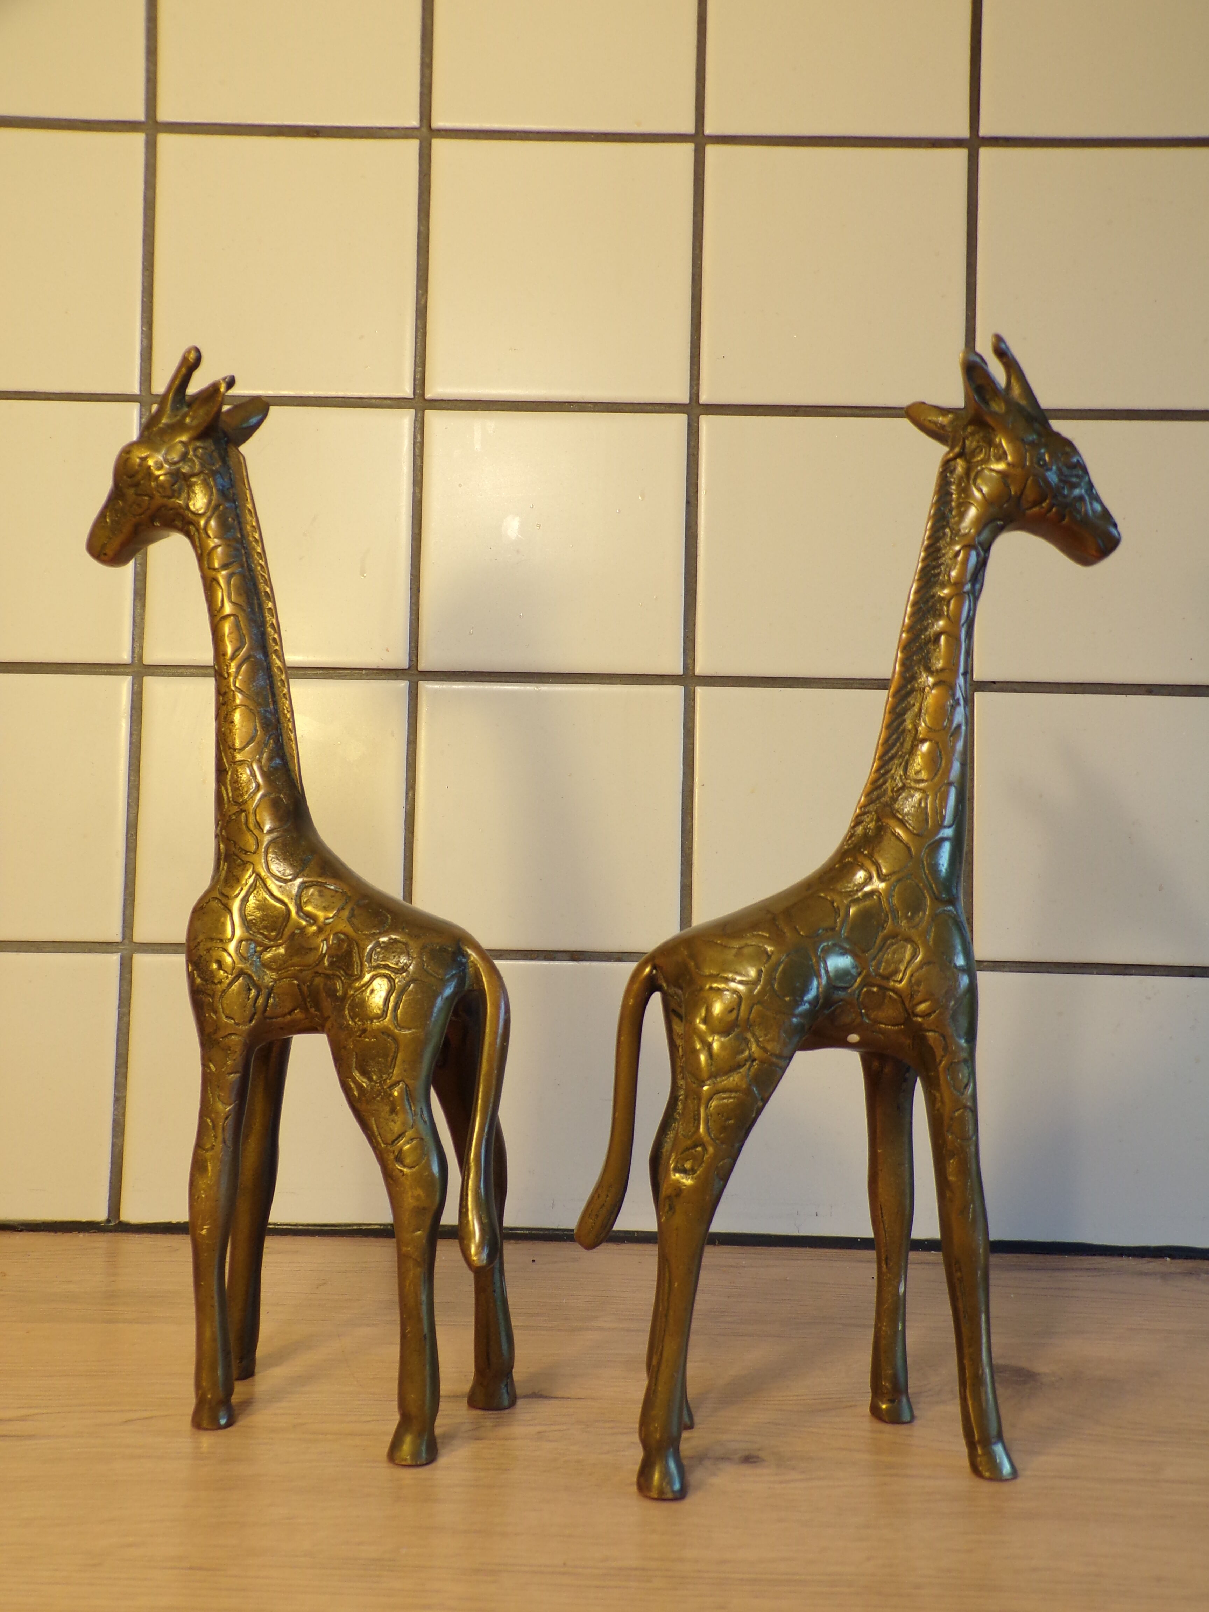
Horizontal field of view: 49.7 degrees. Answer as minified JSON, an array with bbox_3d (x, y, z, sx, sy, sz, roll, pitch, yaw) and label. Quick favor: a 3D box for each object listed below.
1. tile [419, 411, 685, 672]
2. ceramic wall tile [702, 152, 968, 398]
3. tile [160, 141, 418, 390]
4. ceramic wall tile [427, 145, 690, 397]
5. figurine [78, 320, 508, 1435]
[{"bbox_3d":[-0.019,-0.100,0.497,0.100,0.100,0.007,1,-2,0],"label":"tile"},{"bbox_3d":[0.087,-0.202,0.500,0.100,0.100,0.007,1,-2,0],"label":"ceramic wall tile"},{"bbox_3d":[-0.121,-0.206,0.501,0.100,0.100,0.007,1,-2,0],"label":"tile"},{"bbox_3d":[-0.017,-0.204,0.501,0.100,0.100,0.007,1,-2,0],"label":"ceramic wall tile"},{"bbox_3d":[-0.082,0.015,0.342,0.126,0.277,0.048,1,-2,15],"label":"figurine"}]

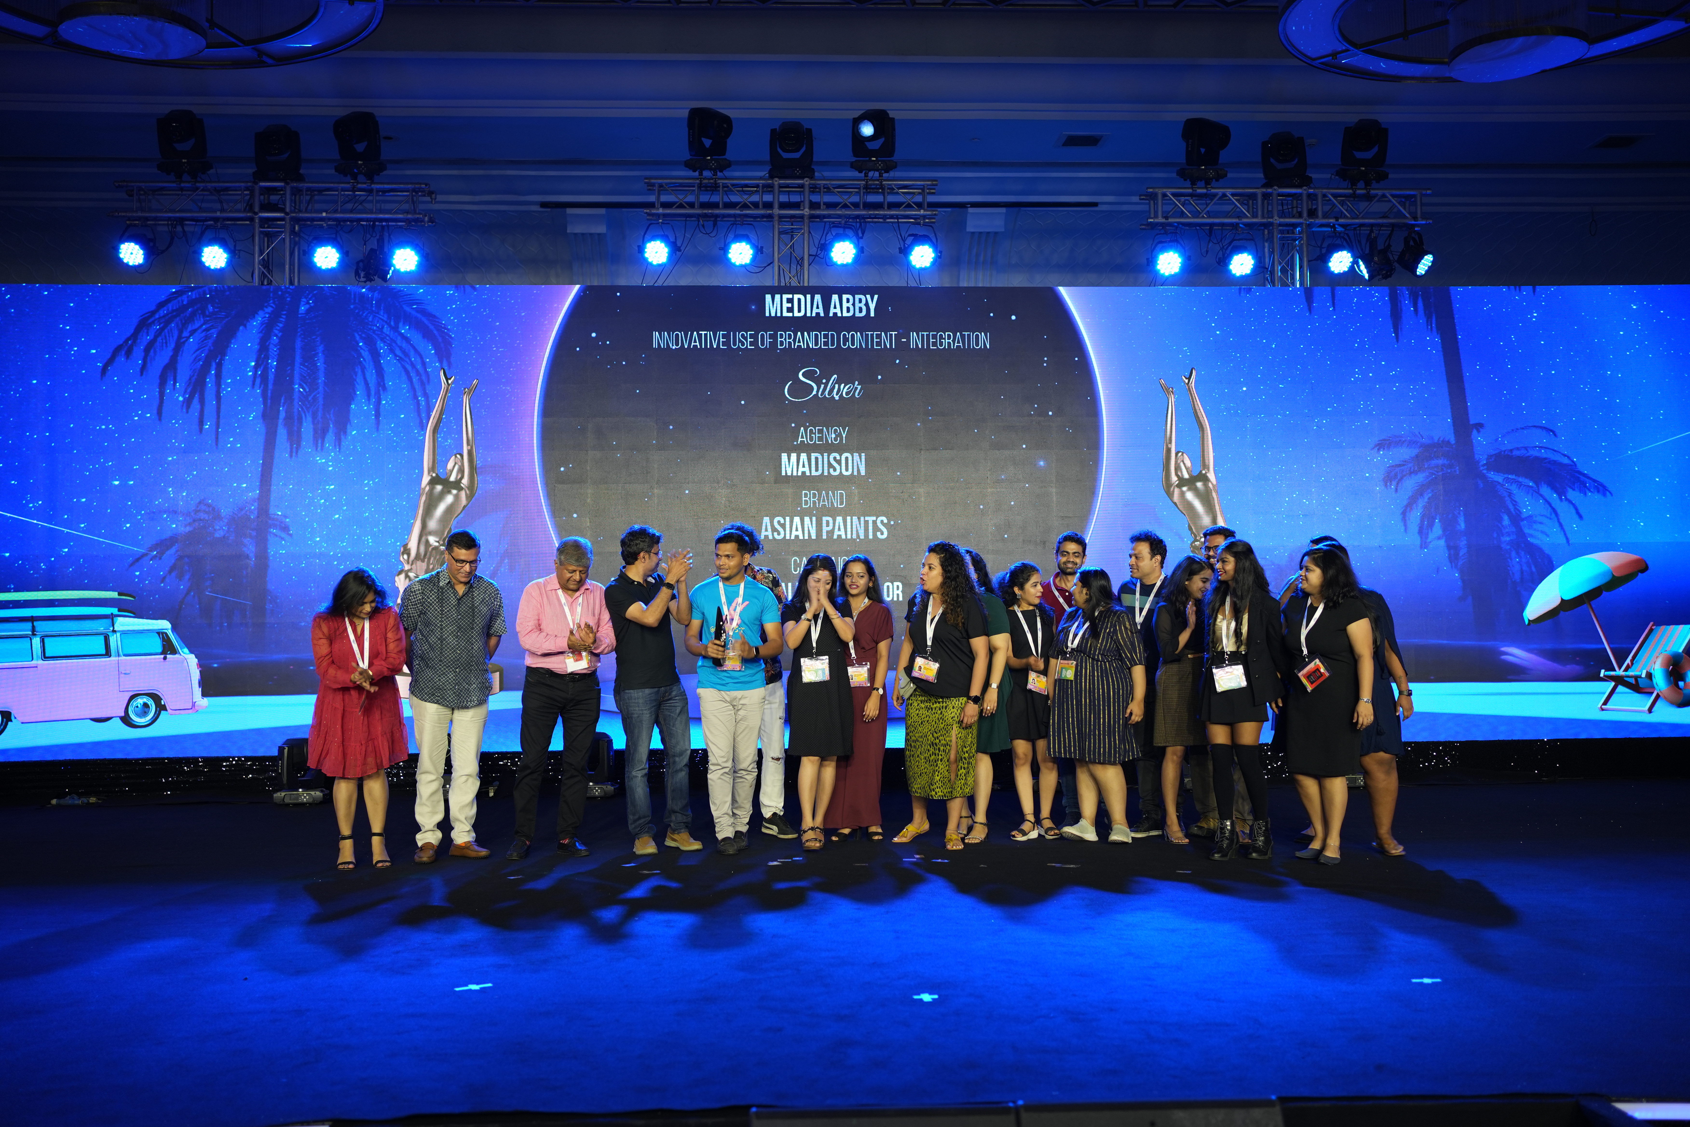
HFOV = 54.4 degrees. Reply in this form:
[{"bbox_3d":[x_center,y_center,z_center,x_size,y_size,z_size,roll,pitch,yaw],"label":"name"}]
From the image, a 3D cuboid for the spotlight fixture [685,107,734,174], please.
[{"bbox_3d":[-1.062,-3.295,12.830,0.360,0.450,0.350,-2,-3,41],"label":"spotlight fixture"}]

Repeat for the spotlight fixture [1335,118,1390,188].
[{"bbox_3d":[4.108,-3.252,13.050,0.360,0.470,0.360,-1,-2,19],"label":"spotlight fixture"}]

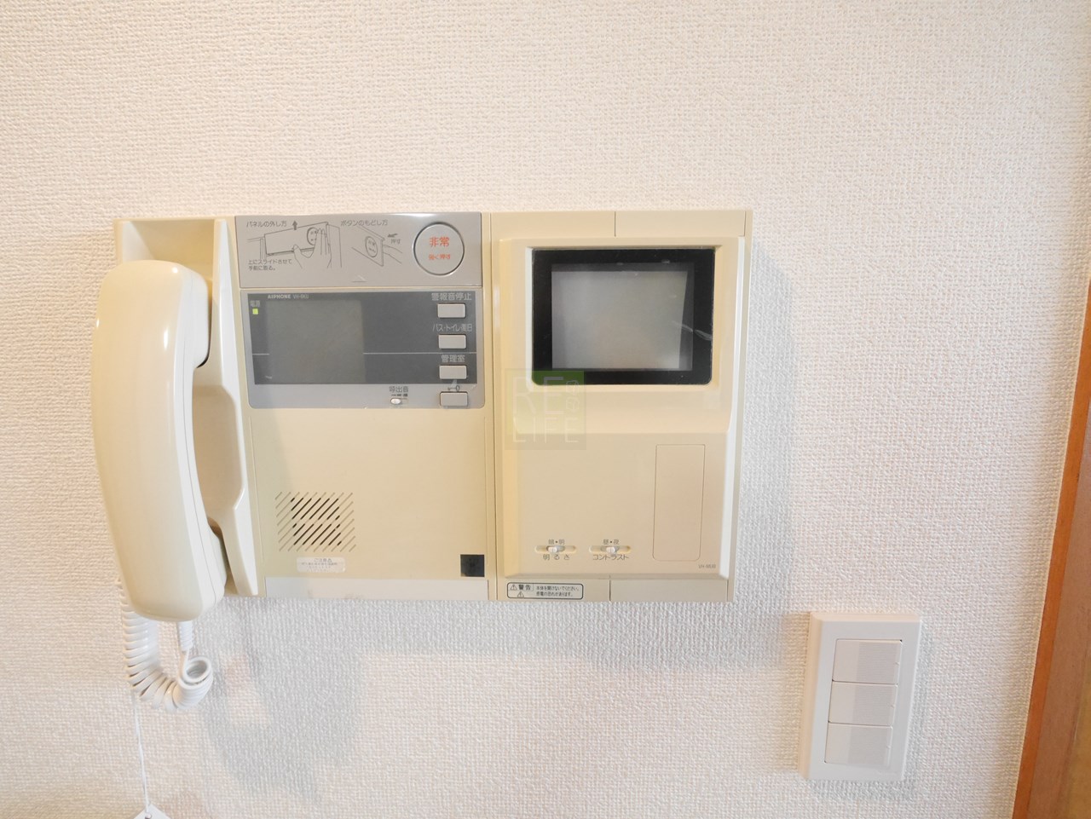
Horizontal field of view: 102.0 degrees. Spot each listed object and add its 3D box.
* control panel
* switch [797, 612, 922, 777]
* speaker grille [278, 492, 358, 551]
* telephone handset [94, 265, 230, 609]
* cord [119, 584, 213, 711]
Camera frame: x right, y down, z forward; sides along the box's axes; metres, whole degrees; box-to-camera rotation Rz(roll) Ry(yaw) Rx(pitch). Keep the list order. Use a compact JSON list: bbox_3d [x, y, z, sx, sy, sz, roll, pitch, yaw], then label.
[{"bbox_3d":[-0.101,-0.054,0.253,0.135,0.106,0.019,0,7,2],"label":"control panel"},{"bbox_3d":[0.206,0.191,0.286,0.070,0.120,0.009,0,7,2],"label":"switch"},{"bbox_3d":[-0.135,0.066,0.263,0.046,0.036,0.005,0,7,2],"label":"speaker grille"},{"bbox_3d":[-0.205,0.020,0.234,0.043,0.193,0.037,0,7,2],"label":"telephone handset"},{"bbox_3d":[-0.234,0.147,0.272,0.053,0.082,0.030,0,7,2],"label":"cord"}]

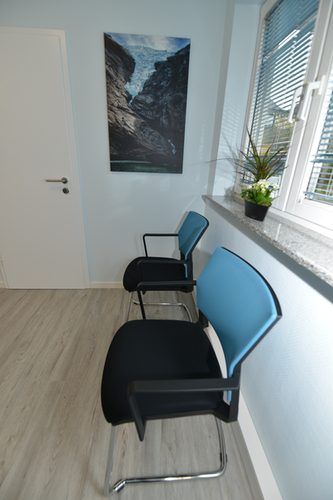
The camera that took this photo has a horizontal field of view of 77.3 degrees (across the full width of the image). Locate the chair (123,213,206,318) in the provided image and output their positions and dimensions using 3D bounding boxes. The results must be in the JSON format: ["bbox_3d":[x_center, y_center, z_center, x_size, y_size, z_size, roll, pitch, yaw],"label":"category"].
[{"bbox_3d":[-0.018,0.187,1.607,0.565,0.875,0.560,1,22,-4],"label":"chair"}]

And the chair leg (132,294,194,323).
[{"bbox_3d":[-0.038,0.398,1.691,0.515,0.420,0.500,1,22,-4],"label":"chair leg"}]

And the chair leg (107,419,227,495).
[{"bbox_3d":[0.019,0.685,0.983,0.510,0.420,0.500,1,22,-4],"label":"chair leg"}]

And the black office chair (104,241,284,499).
[{"bbox_3d":[0.035,0.474,0.899,0.560,0.875,0.560,1,22,-4],"label":"black office chair"}]

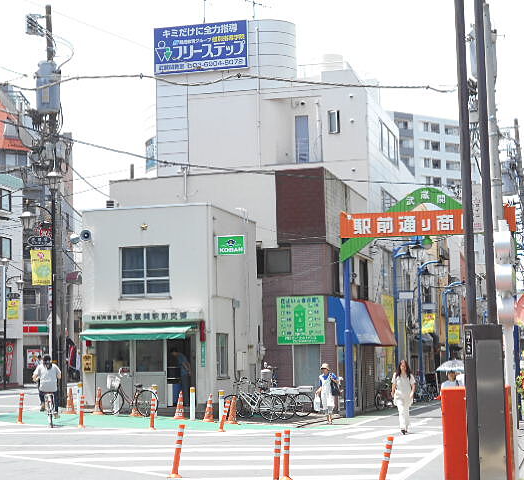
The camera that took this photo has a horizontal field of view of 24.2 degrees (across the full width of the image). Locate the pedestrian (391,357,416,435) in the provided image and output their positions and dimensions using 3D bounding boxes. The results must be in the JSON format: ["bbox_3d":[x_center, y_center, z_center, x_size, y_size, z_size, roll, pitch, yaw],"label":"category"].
[{"bbox_3d":[3.009,3.353,26.075,0.520,1.591,0.380,-1,-5,2],"label":"pedestrian"}]

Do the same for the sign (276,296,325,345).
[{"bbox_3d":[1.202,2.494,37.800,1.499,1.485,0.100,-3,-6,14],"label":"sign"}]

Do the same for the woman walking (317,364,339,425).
[{"bbox_3d":[1.609,3.768,29.870,0.540,1.483,0.400,-2,-6,12],"label":"woman walking"}]

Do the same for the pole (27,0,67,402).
[{"bbox_3d":[-6.960,-1.203,39.718,1.100,13.149,0.850,-4,-6,14],"label":"pole"}]

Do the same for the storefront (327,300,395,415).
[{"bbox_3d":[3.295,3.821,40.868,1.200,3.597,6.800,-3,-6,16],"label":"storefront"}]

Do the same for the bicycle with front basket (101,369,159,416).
[{"bbox_3d":[-3.629,4.168,33.359,1.740,1.200,0.560,-3,-6,20],"label":"bicycle with front basket"}]

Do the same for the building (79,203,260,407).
[{"bbox_3d":[-2.749,2.216,37.401,3.820,5.825,4.900,-3,-6,14],"label":"building"}]

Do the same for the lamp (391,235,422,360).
[{"bbox_3d":[5.548,2.939,46.173,1.120,6.023,0.600,-3,-6,14],"label":"lamp"}]

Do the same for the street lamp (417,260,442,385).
[{"bbox_3d":[7.665,3.839,55.164,1.120,5.832,0.600,-3,-6,14],"label":"street lamp"}]

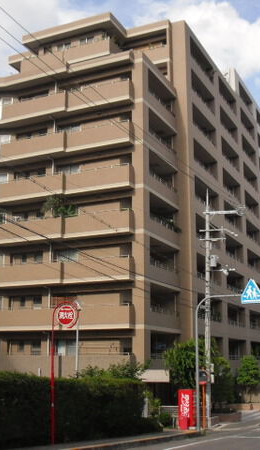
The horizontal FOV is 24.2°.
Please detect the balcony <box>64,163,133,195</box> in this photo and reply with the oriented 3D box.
[{"bbox_3d":[-1.818,-2.779,39.402,4.600,1.420,1.250,-6,-14,24],"label":"balcony"}]

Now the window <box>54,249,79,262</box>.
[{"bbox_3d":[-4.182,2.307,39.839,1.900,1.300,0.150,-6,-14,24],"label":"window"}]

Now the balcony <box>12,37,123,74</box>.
[{"bbox_3d":[-4.414,-11.322,42.439,7.300,1.530,1.400,-6,-14,24],"label":"balcony"}]

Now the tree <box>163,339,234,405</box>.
[{"bbox_3d":[3.787,8.287,33.495,4.000,4.000,3.600,-6,-14,24],"label":"tree"}]

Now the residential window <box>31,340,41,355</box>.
[{"bbox_3d":[-6.015,7.938,39.188,0.750,0.930,0.150,-6,-14,24],"label":"residential window"}]

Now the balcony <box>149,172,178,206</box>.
[{"bbox_3d":[1.697,-2.219,41.762,1.500,1.500,5.500,-6,-14,24],"label":"balcony"}]

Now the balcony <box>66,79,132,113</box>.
[{"bbox_3d":[-1.794,-8.231,40.030,4.600,1.420,1.600,-6,-14,24],"label":"balcony"}]

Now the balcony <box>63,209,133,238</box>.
[{"bbox_3d":[-1.794,0.123,38.117,4.600,1.420,1.600,-6,-14,24],"label":"balcony"}]

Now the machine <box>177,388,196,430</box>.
[{"bbox_3d":[2.944,9.195,30.447,0.720,1.830,0.970,-6,-14,22],"label":"machine"}]

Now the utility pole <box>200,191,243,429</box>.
[{"bbox_3d":[4.496,3.824,29.780,2.150,11.700,0.700,-4,-13,17],"label":"utility pole"}]

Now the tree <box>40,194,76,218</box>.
[{"bbox_3d":[-4.640,-0.995,39.327,2.200,1.650,1.300,-6,-14,24],"label":"tree"}]

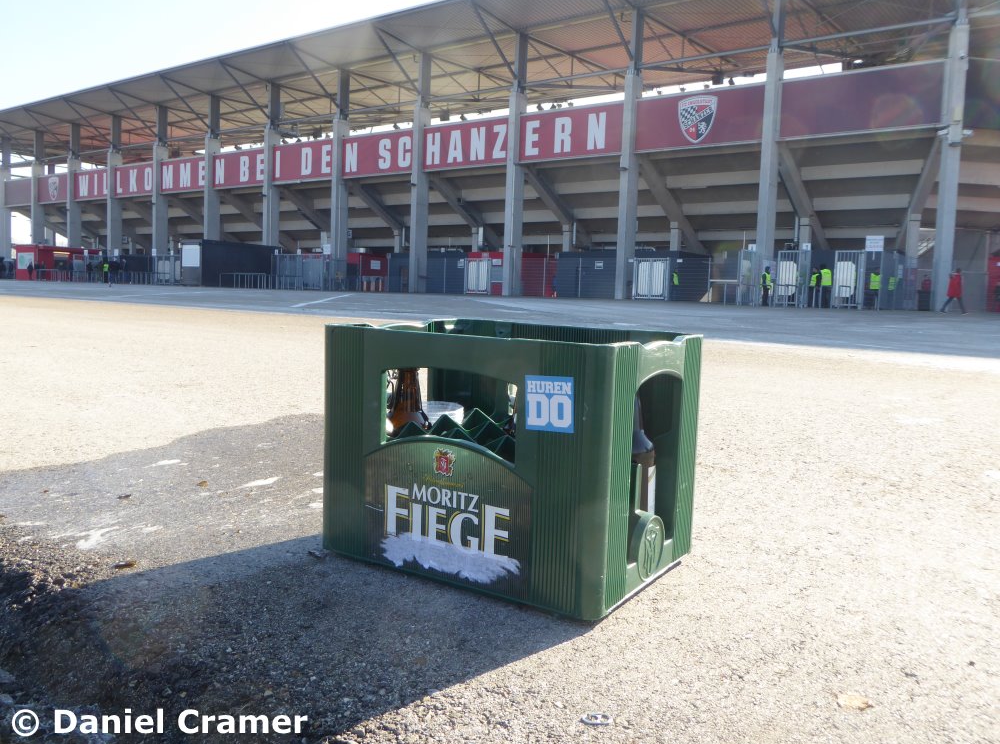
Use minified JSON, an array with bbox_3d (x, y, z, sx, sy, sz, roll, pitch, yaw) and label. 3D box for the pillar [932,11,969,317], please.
[{"bbox_3d":[20.087,-9.416,35.908,0.750,13.226,0.900,6,6,36],"label":"pillar"}]

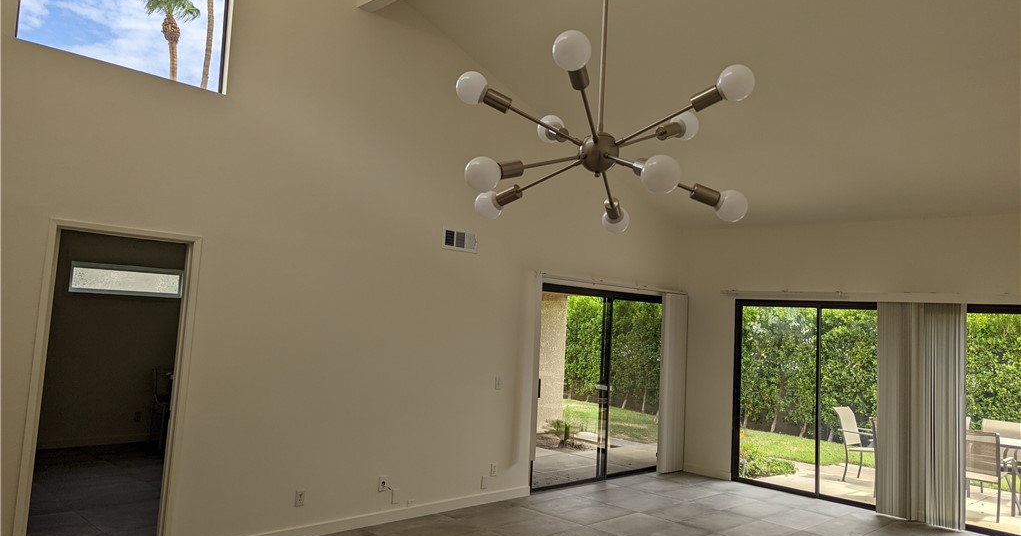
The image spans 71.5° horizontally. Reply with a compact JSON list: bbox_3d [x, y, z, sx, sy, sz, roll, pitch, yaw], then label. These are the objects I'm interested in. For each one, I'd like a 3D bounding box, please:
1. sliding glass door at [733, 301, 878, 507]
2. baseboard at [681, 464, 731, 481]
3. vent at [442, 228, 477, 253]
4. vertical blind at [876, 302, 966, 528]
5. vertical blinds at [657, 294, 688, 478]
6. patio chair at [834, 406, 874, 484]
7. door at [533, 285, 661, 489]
[{"bbox_3d":[3.207,1.371,7.449,1.806,2.035,0.100,-1,-6,45],"label":"sliding glass door"},{"bbox_3d":[2.235,2.355,8.224,0.700,0.085,0.016,-1,-6,45],"label":"baseboard"},{"bbox_3d":[-0.430,-0.235,6.153,0.025,0.168,0.389,-1,-6,45],"label":"vent"},{"bbox_3d":[3.808,1.340,6.632,0.720,1.997,0.120,-1,-6,45],"label":"vertical blind"},{"bbox_3d":[1.909,1.337,8.324,0.110,2.050,0.380,-1,-6,45],"label":"vertical blinds"},{"bbox_3d":[4.452,2.214,8.824,0.680,0.910,0.580,-1,-6,45],"label":"patio chair"},{"bbox_3d":[0.986,1.257,7.611,0.100,2.035,2.155,-1,-6,45],"label":"door"}]

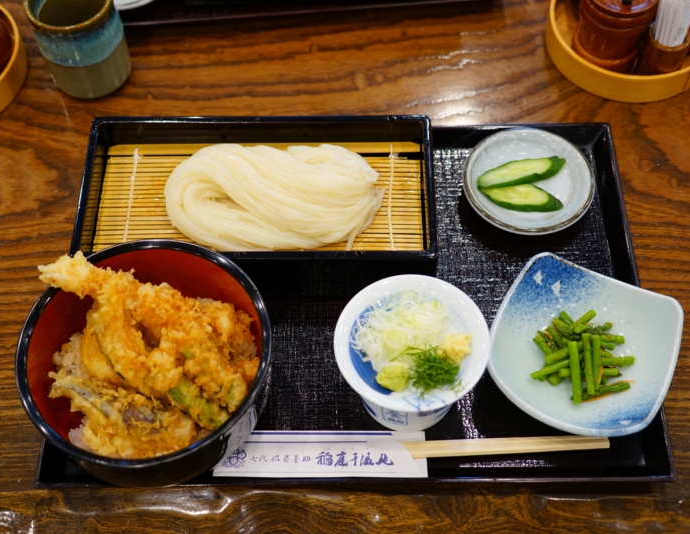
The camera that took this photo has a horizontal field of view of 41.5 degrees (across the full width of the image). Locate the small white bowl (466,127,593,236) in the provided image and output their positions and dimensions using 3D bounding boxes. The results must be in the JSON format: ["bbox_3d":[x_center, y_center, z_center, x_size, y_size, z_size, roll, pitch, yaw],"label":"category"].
[{"bbox_3d":[0.136,-0.056,0.684,0.096,0.032,0.096,0,59,1],"label":"small white bowl"}]

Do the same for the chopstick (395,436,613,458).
[{"bbox_3d":[0.058,0.119,0.596,0.230,0.006,0.011,-2,59,0],"label":"chopstick"}]

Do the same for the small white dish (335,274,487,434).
[{"bbox_3d":[0.042,0.063,0.593,0.095,0.070,0.095,0,59,1],"label":"small white dish"}]

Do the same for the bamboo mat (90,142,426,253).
[{"bbox_3d":[-0.061,-0.045,0.669,0.235,0.006,0.114,-1,59,1],"label":"bamboo mat"}]

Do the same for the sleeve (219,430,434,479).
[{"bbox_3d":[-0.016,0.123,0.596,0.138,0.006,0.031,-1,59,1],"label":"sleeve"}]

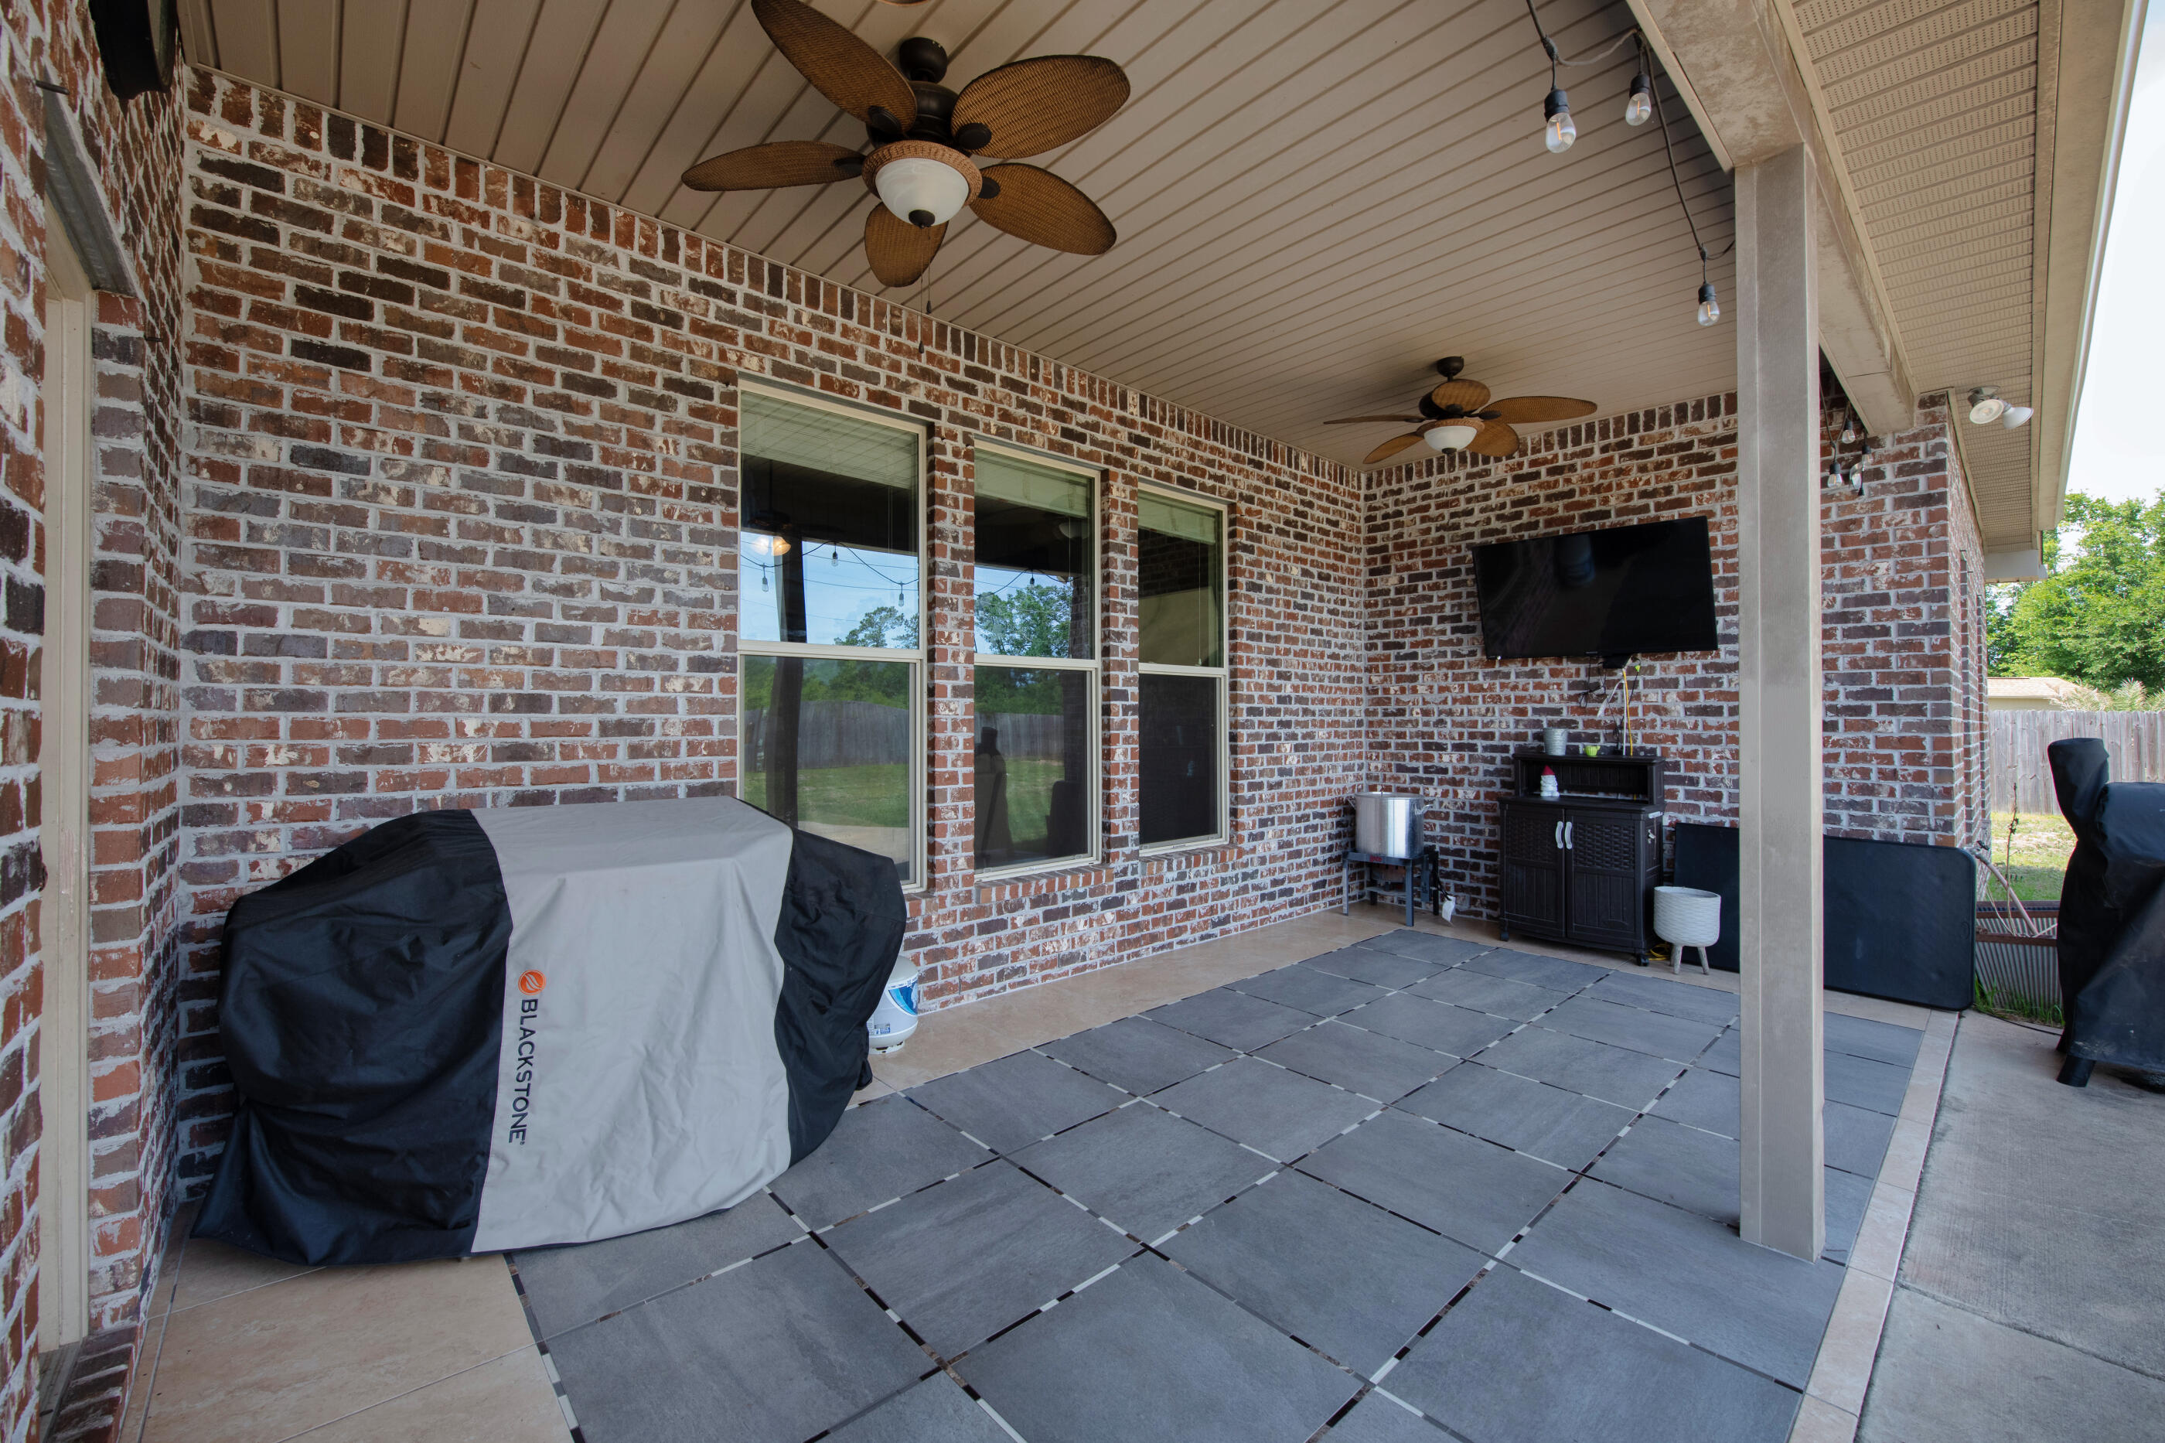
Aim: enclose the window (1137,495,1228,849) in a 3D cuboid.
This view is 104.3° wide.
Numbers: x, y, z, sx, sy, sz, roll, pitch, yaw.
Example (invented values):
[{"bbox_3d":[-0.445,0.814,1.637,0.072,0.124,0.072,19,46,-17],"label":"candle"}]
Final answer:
[{"bbox_3d":[0.592,-0.302,5.263,0.906,2.212,0.090,0,-1,-41],"label":"window"}]

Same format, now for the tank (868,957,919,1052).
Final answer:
[{"bbox_3d":[-0.849,1.138,3.555,0.310,0.457,0.310,0,-1,-41],"label":"tank"}]

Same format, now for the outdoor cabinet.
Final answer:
[{"bbox_3d":[3.031,0.798,5.086,0.455,1.145,0.820,0,-1,-41],"label":"outdoor cabinet"}]

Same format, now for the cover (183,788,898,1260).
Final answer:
[{"bbox_3d":[-1.397,0.817,2.555,1.800,1.085,0.820,0,-1,-41],"label":"cover"}]

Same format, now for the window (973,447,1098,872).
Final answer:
[{"bbox_3d":[-0.264,-0.306,4.513,0.896,2.212,0.090,0,-1,-41],"label":"window"}]

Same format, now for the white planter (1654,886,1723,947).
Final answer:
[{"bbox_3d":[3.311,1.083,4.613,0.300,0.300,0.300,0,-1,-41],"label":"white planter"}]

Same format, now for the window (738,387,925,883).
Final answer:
[{"bbox_3d":[-1.113,-0.311,3.769,0.905,2.212,0.090,0,-1,-41],"label":"window"}]

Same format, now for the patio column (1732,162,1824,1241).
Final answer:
[{"bbox_3d":[1.834,-0.054,2.216,0.158,2.815,0.146,0,-1,-41],"label":"patio column"}]

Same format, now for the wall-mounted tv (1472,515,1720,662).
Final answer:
[{"bbox_3d":[3.018,-0.759,5.029,0.070,0.729,1.265,-22,15,-36],"label":"wall-mounted tv"}]

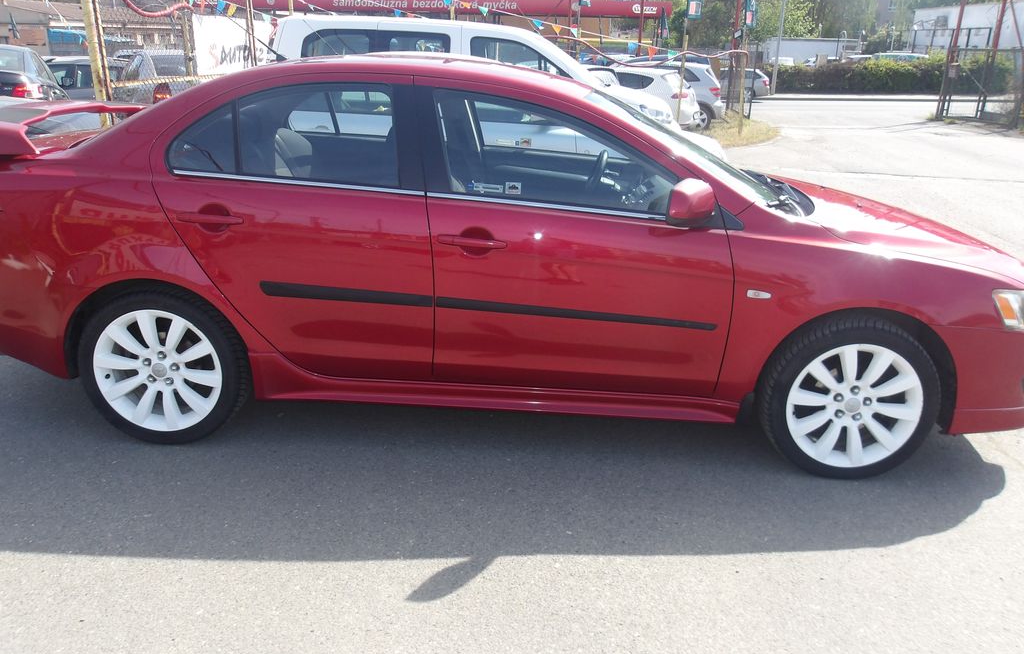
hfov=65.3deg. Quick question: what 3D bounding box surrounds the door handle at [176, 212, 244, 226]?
[{"bbox_3d":[-1.067,-0.388,2.846,0.236,0.037,0.045,3,18,2],"label":"door handle"}]

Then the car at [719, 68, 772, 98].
[{"bbox_3d":[9.836,-11.575,37.749,4.500,1.460,1.780,-1,18,-8],"label":"car"}]

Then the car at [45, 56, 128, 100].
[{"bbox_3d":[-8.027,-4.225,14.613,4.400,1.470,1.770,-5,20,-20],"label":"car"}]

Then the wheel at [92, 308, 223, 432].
[{"bbox_3d":[-1.350,0.145,3.144,0.495,0.495,0.195,3,18,2],"label":"wheel"}]

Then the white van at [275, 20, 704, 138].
[{"bbox_3d":[-0.331,-2.798,10.217,4.900,1.930,1.920,3,18,3],"label":"white van"}]

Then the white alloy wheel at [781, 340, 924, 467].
[{"bbox_3d":[1.278,0.274,3.057,0.490,0.490,0.190,3,17,2],"label":"white alloy wheel"}]

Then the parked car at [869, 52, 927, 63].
[{"bbox_3d":[21.821,-15.187,46.387,4.300,1.480,1.780,-1,18,-10],"label":"parked car"}]

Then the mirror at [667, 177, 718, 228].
[{"bbox_3d":[0.617,-0.431,2.733,0.140,0.147,0.200,3,18,2],"label":"mirror"}]

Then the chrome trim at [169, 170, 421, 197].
[{"bbox_3d":[-0.781,-0.527,2.932,0.926,0.018,0.015,5,17,1],"label":"chrome trim"}]

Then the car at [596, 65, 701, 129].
[{"bbox_3d":[2.221,-5.405,18.963,4.300,1.470,1.770,12,21,28],"label":"car"}]

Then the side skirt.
[{"bbox_3d":[-0.063,0.211,3.045,1.848,0.187,0.130,3,18,2],"label":"side skirt"}]

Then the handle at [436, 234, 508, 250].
[{"bbox_3d":[-0.141,-0.309,2.870,0.250,0.032,0.050,5,17,1],"label":"handle"}]

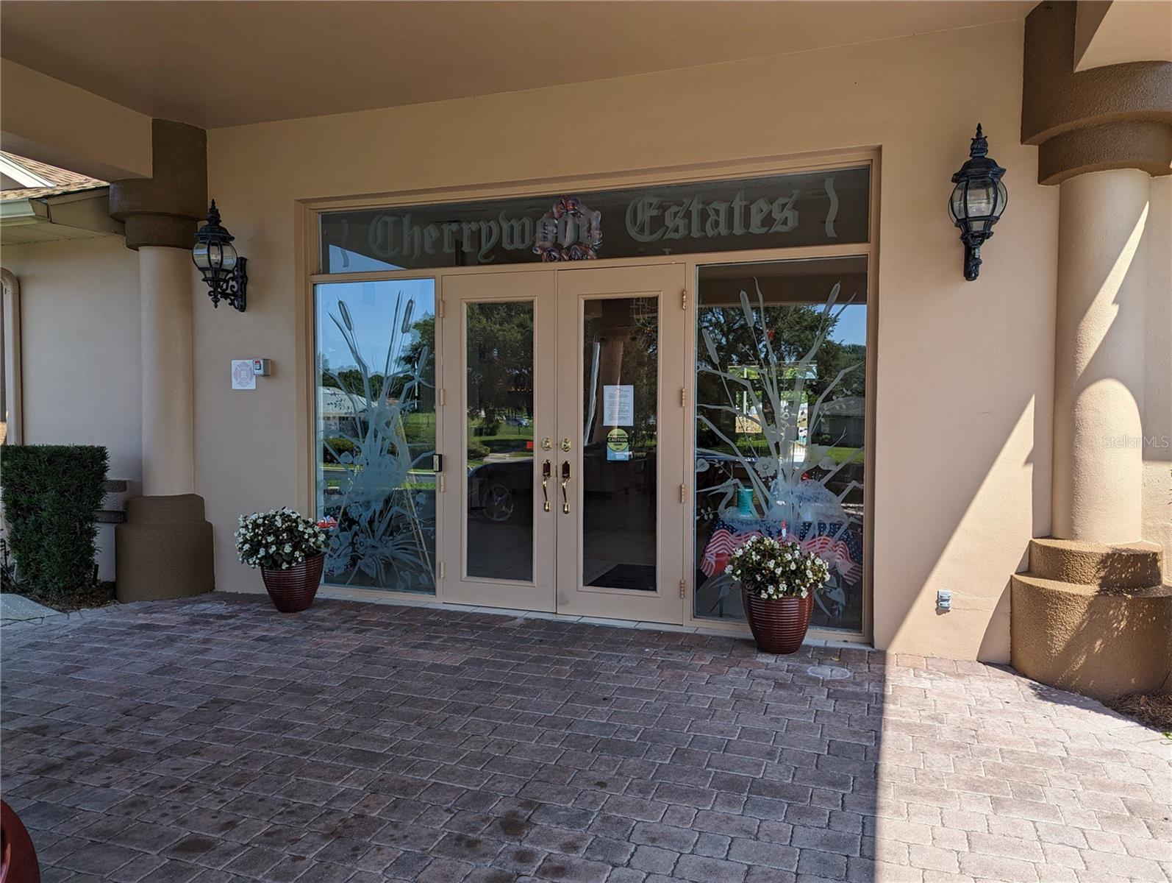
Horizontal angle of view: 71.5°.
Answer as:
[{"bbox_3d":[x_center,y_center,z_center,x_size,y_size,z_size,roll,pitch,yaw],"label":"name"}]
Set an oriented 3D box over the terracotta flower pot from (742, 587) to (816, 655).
[{"bbox_3d":[1.203,1.098,5.082,0.435,0.384,0.436,1,2,19],"label":"terracotta flower pot"}]

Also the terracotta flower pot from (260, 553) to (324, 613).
[{"bbox_3d":[-2.163,1.052,6.027,0.438,0.374,0.440,0,2,0],"label":"terracotta flower pot"}]

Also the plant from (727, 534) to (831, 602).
[{"bbox_3d":[1.184,0.785,5.026,0.625,0.385,0.580,1,2,19],"label":"plant"}]

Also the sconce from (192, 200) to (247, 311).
[{"bbox_3d":[-2.775,-1.416,6.201,0.300,0.810,0.444,1,2,19],"label":"sconce"}]

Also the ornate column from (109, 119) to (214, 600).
[{"bbox_3d":[-3.496,-0.639,6.466,0.860,3.710,0.490,1,2,19],"label":"ornate column"}]

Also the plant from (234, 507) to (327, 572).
[{"bbox_3d":[-2.270,0.724,6.033,0.635,0.430,0.600,1,2,19],"label":"plant"}]

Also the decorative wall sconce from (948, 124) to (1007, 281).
[{"bbox_3d":[2.173,-1.333,4.531,0.300,0.815,0.444,1,2,19],"label":"decorative wall sconce"}]

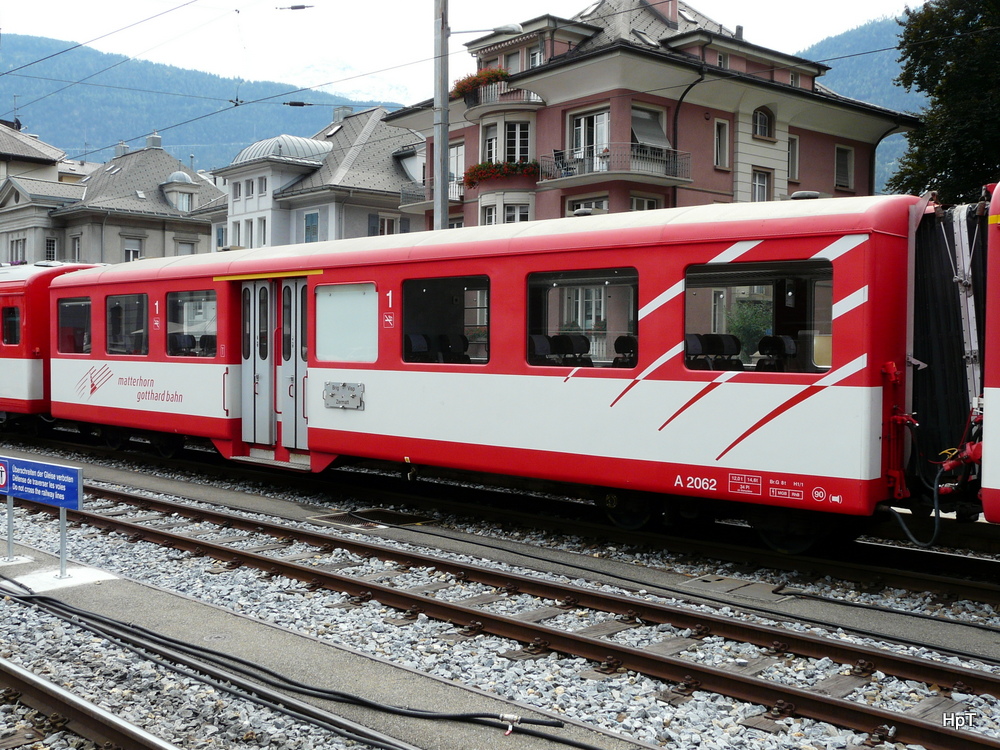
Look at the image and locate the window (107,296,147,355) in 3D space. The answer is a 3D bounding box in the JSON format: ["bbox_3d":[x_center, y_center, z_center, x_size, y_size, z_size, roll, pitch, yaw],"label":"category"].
[{"bbox_3d":[-6.025,-0.798,16.869,1.404,0.991,0.080,2,2,43],"label":"window"}]

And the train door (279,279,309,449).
[{"bbox_3d":[-2.724,-0.153,14.092,0.670,2.292,0.080,2,2,43],"label":"train door"}]

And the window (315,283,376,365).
[{"bbox_3d":[-1.920,-0.658,13.080,1.267,0.998,0.080,2,2,43],"label":"window"}]

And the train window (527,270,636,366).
[{"bbox_3d":[0.829,-0.570,10.542,1.437,0.991,0.080,2,2,43],"label":"train window"}]

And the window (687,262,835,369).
[{"bbox_3d":[2.270,-0.514,9.212,1.448,0.981,0.080,2,2,43],"label":"window"}]

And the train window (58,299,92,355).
[{"bbox_3d":[-7.398,-0.852,18.136,1.295,0.995,0.080,2,2,43],"label":"train window"}]

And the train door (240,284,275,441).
[{"bbox_3d":[-3.434,-0.178,14.748,0.670,2.292,0.080,2,2,43],"label":"train door"}]

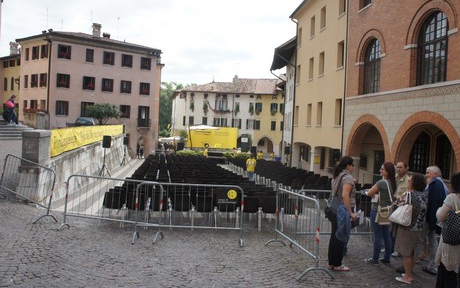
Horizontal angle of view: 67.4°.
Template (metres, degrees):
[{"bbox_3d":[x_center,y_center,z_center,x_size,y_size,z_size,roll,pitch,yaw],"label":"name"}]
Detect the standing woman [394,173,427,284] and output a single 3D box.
[{"bbox_3d":[2.606,1.195,4.970,0.450,1.570,0.500,4,3,33],"label":"standing woman"}]

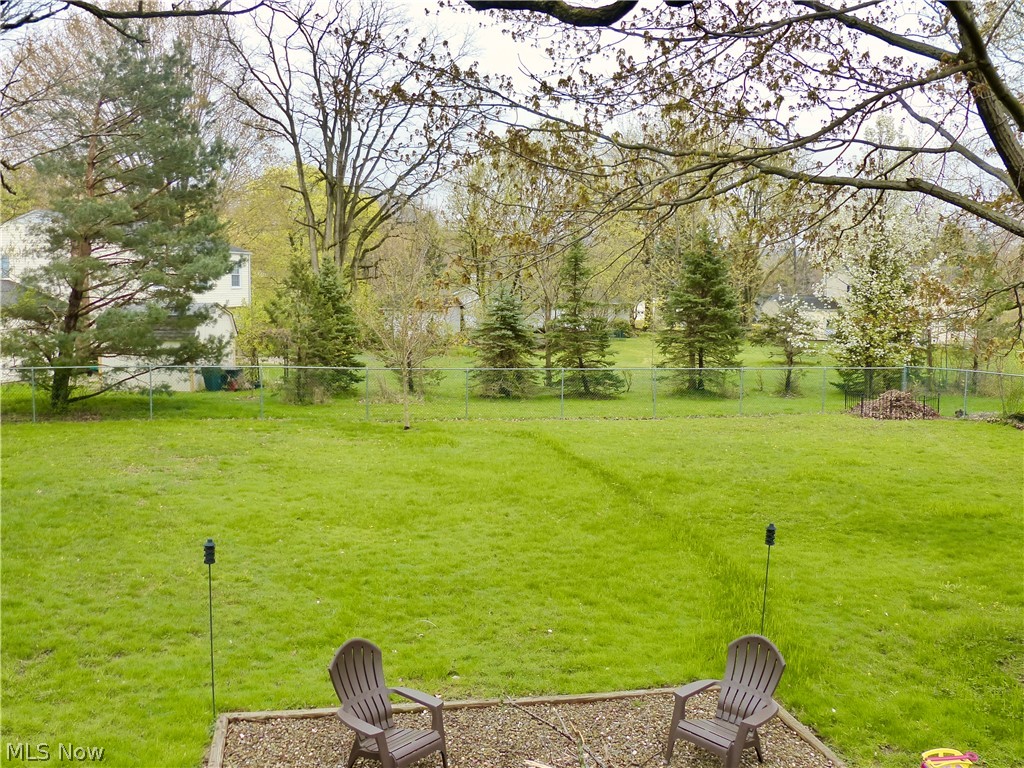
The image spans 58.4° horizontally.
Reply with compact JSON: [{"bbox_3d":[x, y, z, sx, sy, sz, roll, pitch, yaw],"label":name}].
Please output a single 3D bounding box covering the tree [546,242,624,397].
[{"bbox_3d":[2.711,-2.326,33.016,2.747,5.409,2.747,1,6,0],"label":"tree"}]

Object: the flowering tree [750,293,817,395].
[{"bbox_3d":[10.238,-1.504,34.285,2.407,3.743,2.407,1,6,0],"label":"flowering tree"}]

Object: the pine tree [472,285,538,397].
[{"bbox_3d":[-0.201,-1.534,32.397,2.276,3.871,2.276,1,6,0],"label":"pine tree"}]

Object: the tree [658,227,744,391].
[{"bbox_3d":[7.188,-2.743,34.233,3.143,6.123,3.143,1,6,0],"label":"tree"}]

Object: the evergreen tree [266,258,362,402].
[{"bbox_3d":[-6.471,-1.746,29.969,3.068,4.606,3.068,1,6,0],"label":"evergreen tree"}]

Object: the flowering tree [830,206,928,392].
[{"bbox_3d":[13.806,-3.018,33.953,3.557,6.934,3.557,1,6,0],"label":"flowering tree"}]

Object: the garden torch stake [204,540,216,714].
[{"bbox_3d":[-2.610,2.134,7.999,0.100,1.602,0.100,1,6,0],"label":"garden torch stake"}]

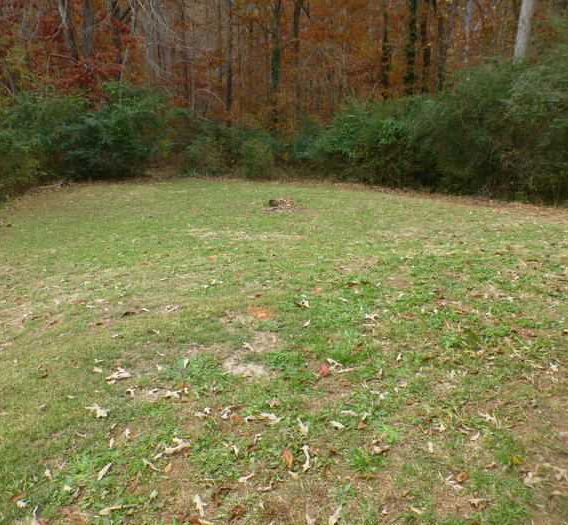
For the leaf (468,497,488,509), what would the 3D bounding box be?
[{"bbox_3d":[0.835,1.031,2.085,0.070,0.022,0.040,1,14,4],"label":"leaf"}]

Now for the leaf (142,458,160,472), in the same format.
[{"bbox_3d":[-0.636,0.973,2.328,0.088,0.020,0.034,9,16,34],"label":"leaf"}]

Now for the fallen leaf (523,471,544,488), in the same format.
[{"bbox_3d":[1.145,0.996,2.229,0.071,0.022,0.062,-3,14,-13],"label":"fallen leaf"}]

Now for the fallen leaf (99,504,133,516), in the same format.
[{"bbox_3d":[-0.704,1.042,2.041,0.135,0.020,0.038,-5,14,-19],"label":"fallen leaf"}]

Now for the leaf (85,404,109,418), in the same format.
[{"bbox_3d":[-1.034,0.822,2.682,0.188,0.025,0.075,9,17,29],"label":"leaf"}]

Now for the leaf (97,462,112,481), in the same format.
[{"bbox_3d":[-0.813,0.953,2.211,0.030,0.015,0.115,4,15,14],"label":"leaf"}]

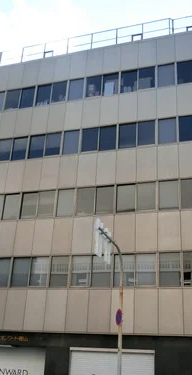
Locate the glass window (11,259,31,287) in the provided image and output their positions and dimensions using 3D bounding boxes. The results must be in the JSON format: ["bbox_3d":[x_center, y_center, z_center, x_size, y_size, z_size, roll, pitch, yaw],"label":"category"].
[{"bbox_3d":[-3.623,4.122,20.268,0.927,1.442,0.100,-5,-25,18],"label":"glass window"}]

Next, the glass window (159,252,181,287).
[{"bbox_3d":[3.120,3.477,17.765,0.879,1.442,0.100,-5,-25,18],"label":"glass window"}]

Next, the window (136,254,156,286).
[{"bbox_3d":[2.382,3.898,19.670,1.012,1.573,0.100,-5,-24,17],"label":"window"}]

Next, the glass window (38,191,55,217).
[{"bbox_3d":[-2.451,0.837,21.153,0.952,1.428,0.090,-5,-25,18],"label":"glass window"}]

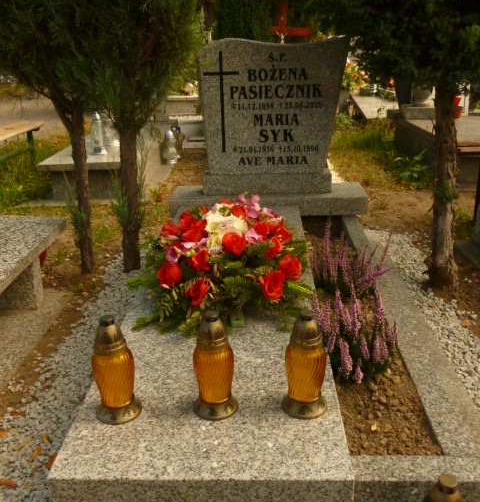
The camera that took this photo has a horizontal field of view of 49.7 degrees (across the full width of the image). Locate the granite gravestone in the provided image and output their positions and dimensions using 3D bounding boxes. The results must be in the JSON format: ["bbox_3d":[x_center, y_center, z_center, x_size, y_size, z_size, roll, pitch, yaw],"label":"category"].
[{"bbox_3d":[0.152,-0.629,2.466,0.674,0.715,0.115,-1,23,3],"label":"granite gravestone"}]

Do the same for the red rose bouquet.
[{"bbox_3d":[-0.059,0.001,1.632,0.572,0.301,0.478,-1,23,3],"label":"red rose bouquet"}]

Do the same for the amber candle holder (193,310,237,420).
[{"bbox_3d":[-0.057,0.241,1.141,0.102,0.241,0.102,-1,23,3],"label":"amber candle holder"}]

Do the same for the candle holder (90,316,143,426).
[{"bbox_3d":[-0.279,0.250,1.138,0.102,0.241,0.102,-1,23,3],"label":"candle holder"}]

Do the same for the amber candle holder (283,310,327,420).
[{"bbox_3d":[0.145,0.239,1.132,0.102,0.241,0.102,-1,23,3],"label":"amber candle holder"}]

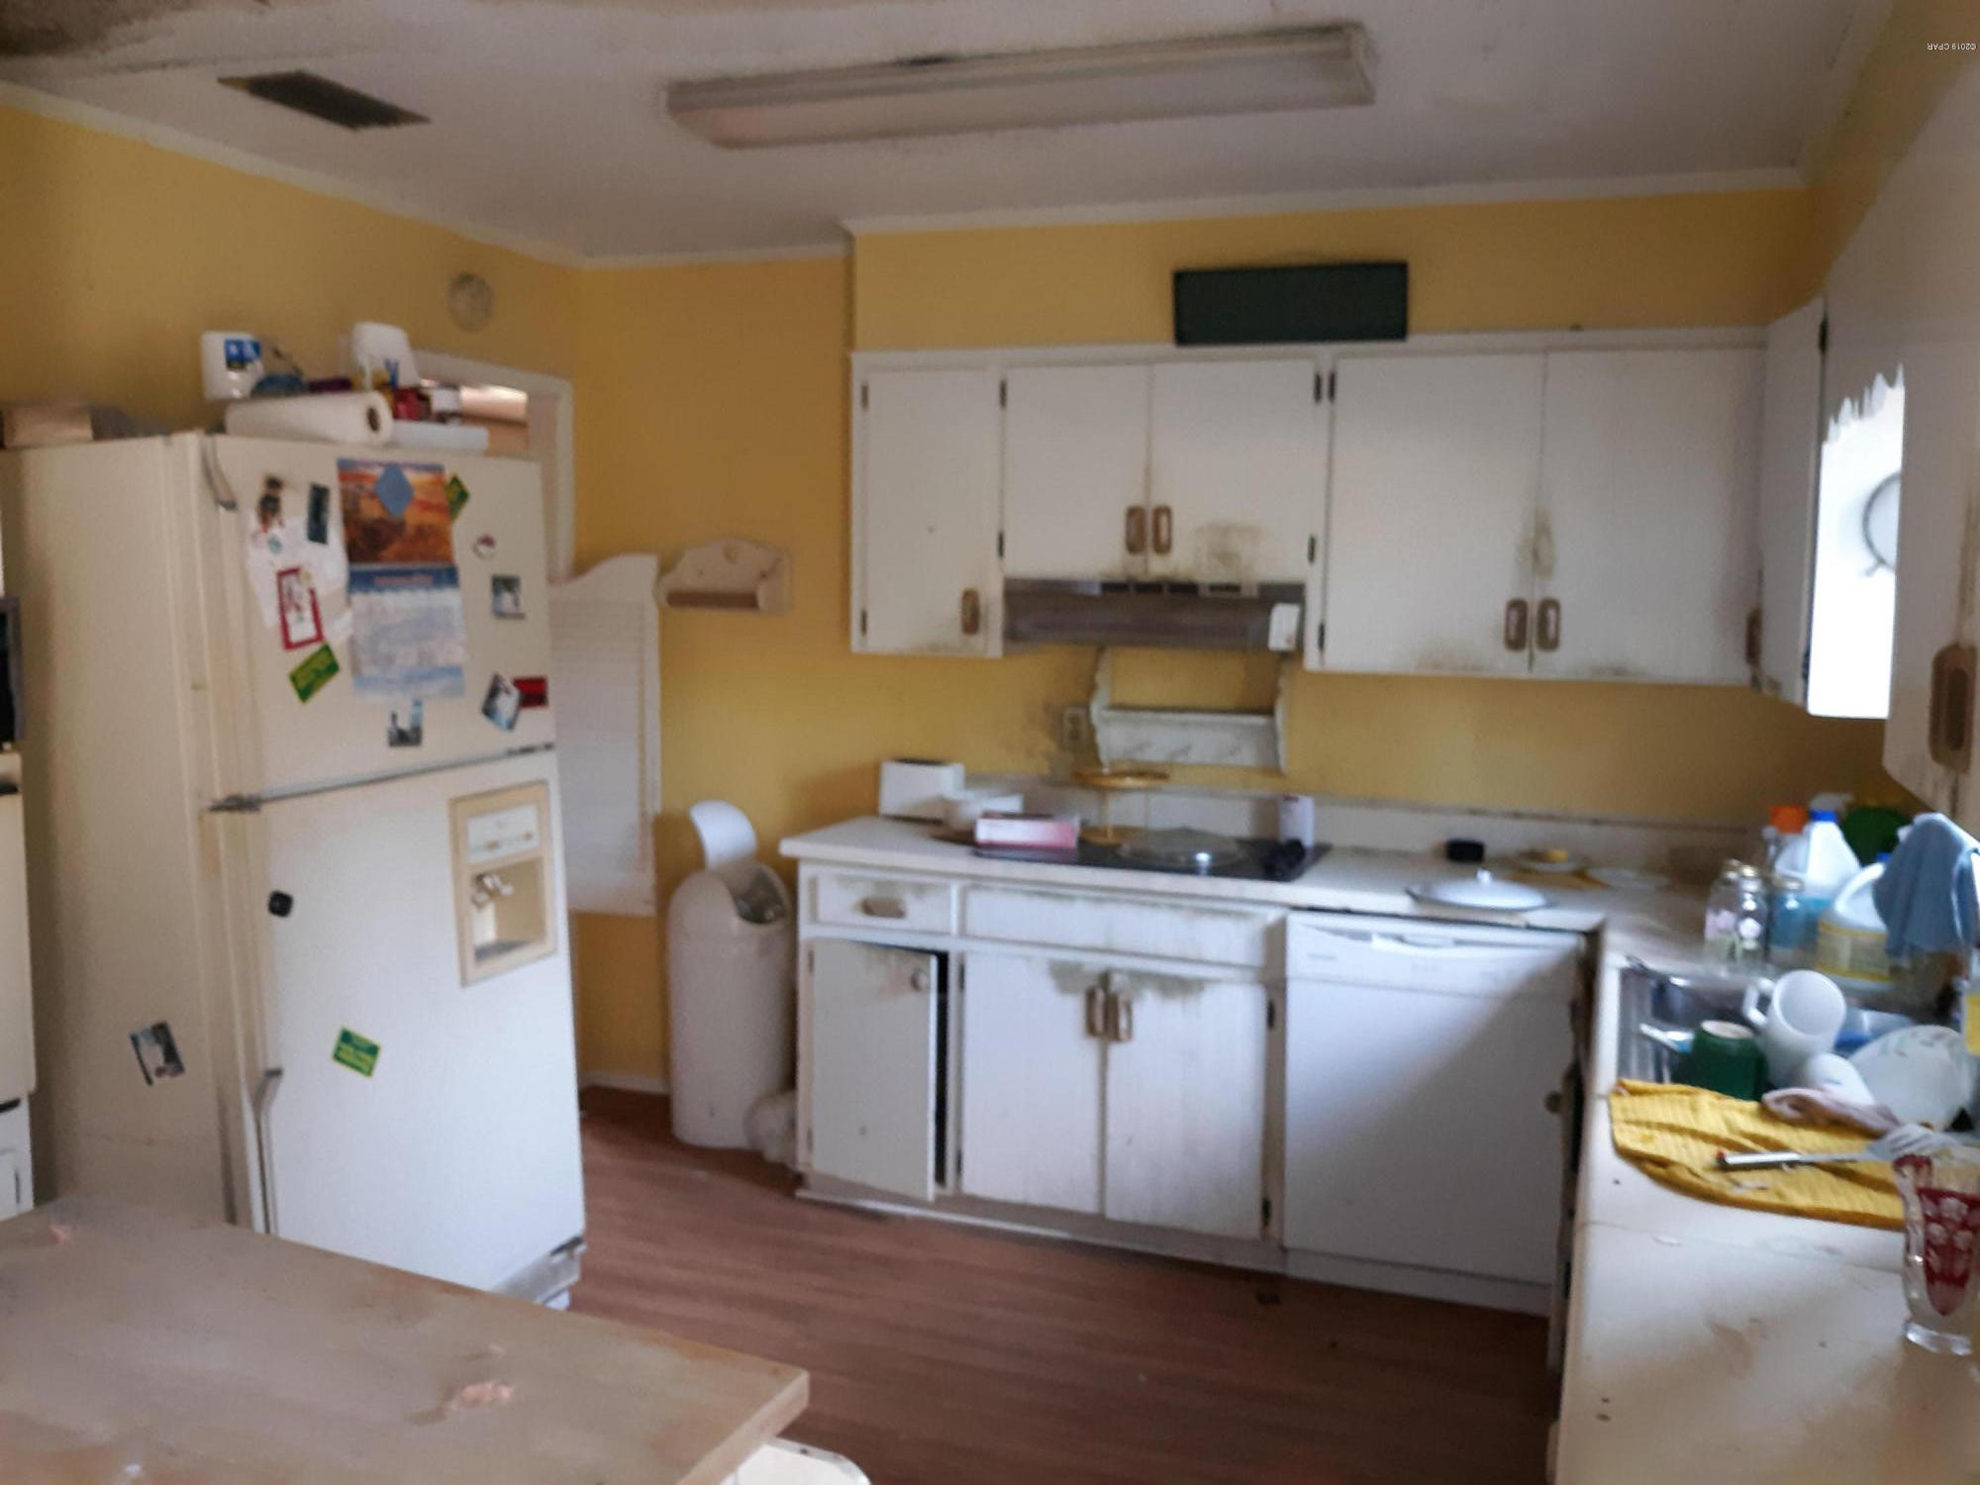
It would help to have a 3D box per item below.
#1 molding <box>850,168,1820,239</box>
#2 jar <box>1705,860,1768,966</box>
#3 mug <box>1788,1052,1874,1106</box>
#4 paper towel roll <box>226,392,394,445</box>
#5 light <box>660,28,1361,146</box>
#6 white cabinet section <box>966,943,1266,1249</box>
[{"bbox_3d":[0.671,-1.248,3.723,2.200,0.040,0.030,3,7,18],"label":"molding"},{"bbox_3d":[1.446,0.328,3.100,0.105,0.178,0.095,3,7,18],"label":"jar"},{"bbox_3d":[1.235,0.501,2.340,0.112,0.092,0.092,3,7,18],"label":"mug"},{"bbox_3d":[-1.254,-0.586,2.950,0.285,0.102,0.102,3,7,18],"label":"paper towel roll"},{"bbox_3d":[0.043,-1.136,2.812,1.225,0.064,0.262,3,7,18],"label":"light"},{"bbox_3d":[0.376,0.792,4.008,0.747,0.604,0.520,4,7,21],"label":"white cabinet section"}]

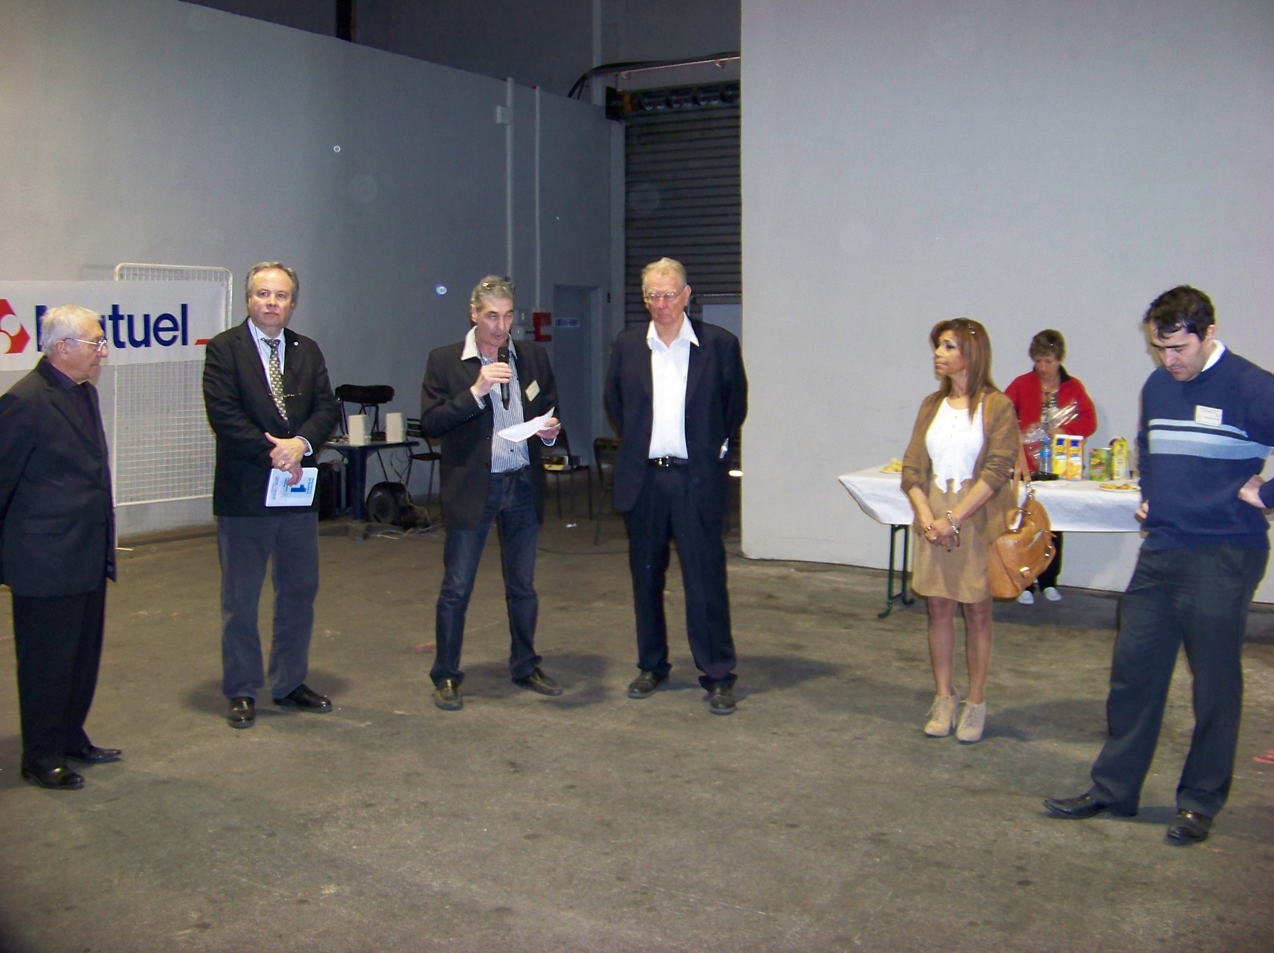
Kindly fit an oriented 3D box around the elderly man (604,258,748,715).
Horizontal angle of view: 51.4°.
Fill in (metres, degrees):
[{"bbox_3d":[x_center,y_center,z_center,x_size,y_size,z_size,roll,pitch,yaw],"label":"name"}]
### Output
[{"bbox_3d":[0.185,0.011,5.501,0.580,1.840,0.430,1,6,14],"label":"elderly man"}]

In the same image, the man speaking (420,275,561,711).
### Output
[{"bbox_3d":[-0.600,0.045,5.534,0.570,1.765,0.470,-3,7,-29],"label":"man speaking"}]

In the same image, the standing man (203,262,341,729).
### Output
[{"bbox_3d":[-1.455,0.049,5.304,0.550,1.805,0.410,-3,7,-27],"label":"standing man"}]

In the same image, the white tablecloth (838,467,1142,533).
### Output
[{"bbox_3d":[2.210,0.136,6.863,2.160,0.240,0.830,3,7,28],"label":"white tablecloth"}]

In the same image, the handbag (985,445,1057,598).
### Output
[{"bbox_3d":[1.455,0.169,5.045,0.190,0.580,0.340,5,8,40],"label":"handbag"}]

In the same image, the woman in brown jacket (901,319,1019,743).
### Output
[{"bbox_3d":[1.235,0.185,5.056,0.430,1.585,0.370,3,7,29],"label":"woman in brown jacket"}]

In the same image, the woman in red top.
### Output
[{"bbox_3d":[2.360,-0.057,7.605,0.500,1.540,0.420,2,6,21],"label":"woman in red top"}]

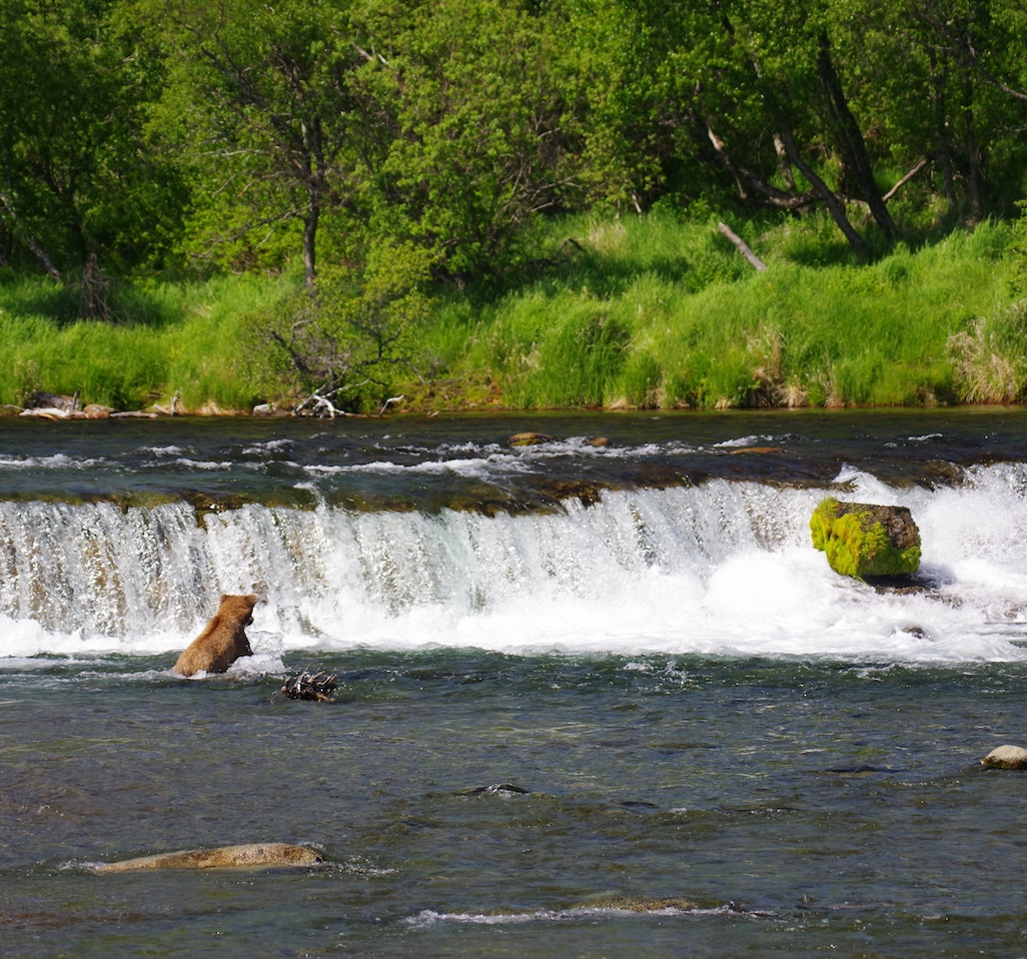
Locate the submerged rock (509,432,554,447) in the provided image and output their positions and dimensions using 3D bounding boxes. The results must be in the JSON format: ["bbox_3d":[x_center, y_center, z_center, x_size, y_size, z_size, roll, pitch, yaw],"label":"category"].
[{"bbox_3d":[0.233,-0.515,120.000,0.640,0.260,0.480,0,1,0],"label":"submerged rock"}]

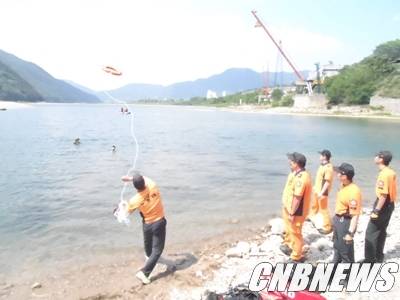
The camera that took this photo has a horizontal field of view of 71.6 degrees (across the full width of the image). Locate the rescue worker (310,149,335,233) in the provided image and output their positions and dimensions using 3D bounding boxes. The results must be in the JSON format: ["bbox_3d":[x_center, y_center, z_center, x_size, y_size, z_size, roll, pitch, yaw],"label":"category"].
[{"bbox_3d":[2.366,0.852,5.447,0.420,1.730,0.500,4,10,20],"label":"rescue worker"}]

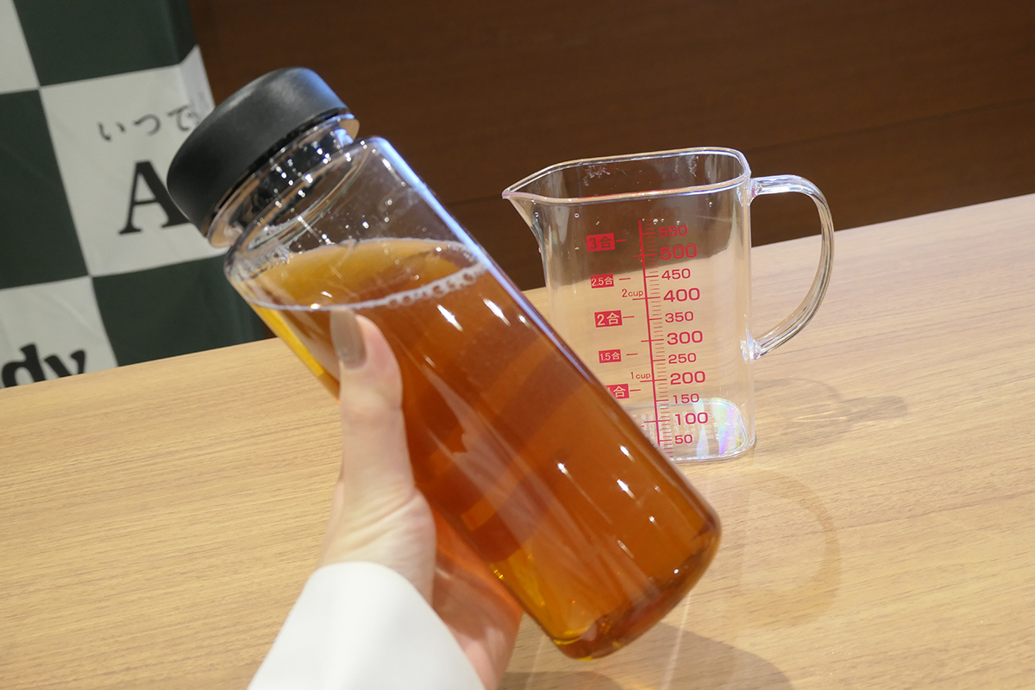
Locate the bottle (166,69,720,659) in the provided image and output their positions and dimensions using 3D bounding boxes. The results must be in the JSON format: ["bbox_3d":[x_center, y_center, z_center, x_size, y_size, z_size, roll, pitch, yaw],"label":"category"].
[{"bbox_3d":[-0.022,0.006,0.330,0.065,0.190,0.065,-42,1,0],"label":"bottle"}]

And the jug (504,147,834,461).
[{"bbox_3d":[0.073,-0.017,0.494,0.145,0.130,0.073,-5,23,6],"label":"jug"}]

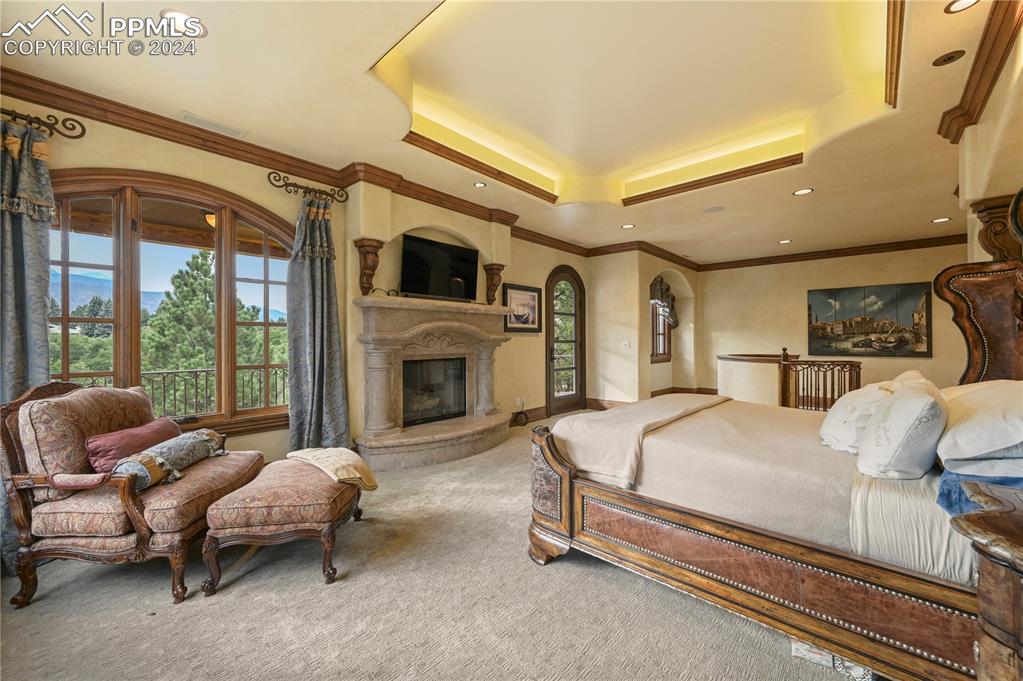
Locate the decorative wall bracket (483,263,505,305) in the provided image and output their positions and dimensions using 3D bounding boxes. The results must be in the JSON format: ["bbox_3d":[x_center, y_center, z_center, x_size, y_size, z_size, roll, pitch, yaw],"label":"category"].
[{"bbox_3d":[-0.253,-0.765,5.579,0.240,0.560,0.220,0,0,43],"label":"decorative wall bracket"}]

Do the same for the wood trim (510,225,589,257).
[{"bbox_3d":[0.700,-1.637,6.674,0.120,0.150,2.220,0,0,43],"label":"wood trim"}]

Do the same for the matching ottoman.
[{"bbox_3d":[-1.323,1.075,2.448,0.650,0.470,0.800,0,0,-11],"label":"matching ottoman"}]

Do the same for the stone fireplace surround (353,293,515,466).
[{"bbox_3d":[-0.679,0.417,4.750,0.760,1.770,2.140,0,0,43],"label":"stone fireplace surround"}]

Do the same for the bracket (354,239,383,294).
[{"bbox_3d":[-1.520,-0.762,4.239,0.240,0.560,0.230,0,0,43],"label":"bracket"}]

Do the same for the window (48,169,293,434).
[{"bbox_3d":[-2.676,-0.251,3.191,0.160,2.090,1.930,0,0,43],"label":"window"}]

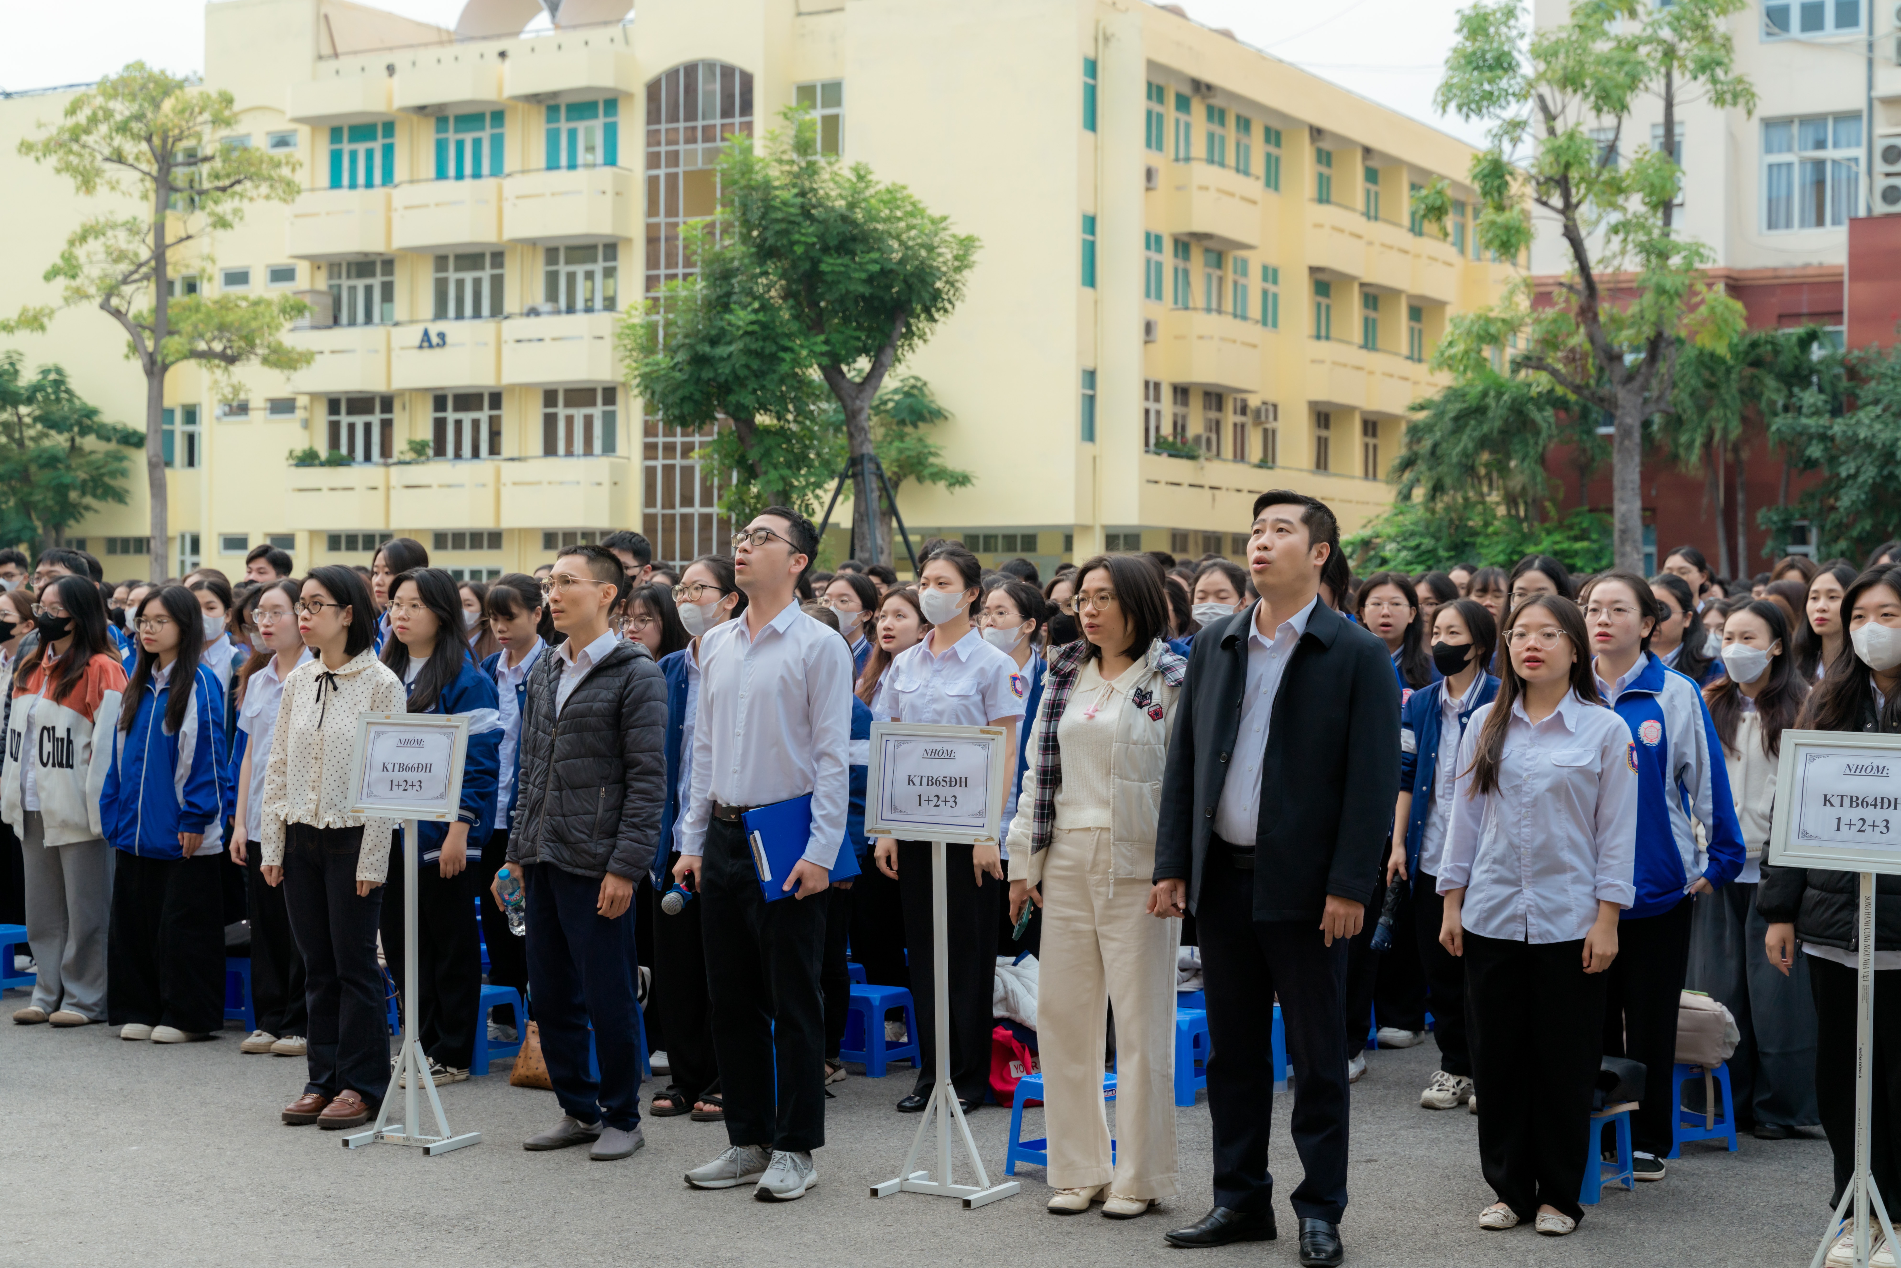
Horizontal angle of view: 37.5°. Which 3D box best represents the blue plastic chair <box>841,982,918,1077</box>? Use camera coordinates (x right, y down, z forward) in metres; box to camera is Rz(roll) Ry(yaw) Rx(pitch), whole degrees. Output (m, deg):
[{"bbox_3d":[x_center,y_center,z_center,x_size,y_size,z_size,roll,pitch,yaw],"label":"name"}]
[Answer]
[{"bbox_3d":[-0.263,1.287,9.113,0.260,0.250,0.260,1,1,36],"label":"blue plastic chair"}]

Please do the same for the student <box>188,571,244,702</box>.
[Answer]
[{"bbox_3d":[-2.796,0.582,10.638,0.450,1.590,0.310,1,1,26],"label":"student"}]

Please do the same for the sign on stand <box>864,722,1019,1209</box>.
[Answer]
[{"bbox_3d":[-0.025,0.835,7.151,0.390,1.207,0.250,1,1,29],"label":"sign on stand"}]

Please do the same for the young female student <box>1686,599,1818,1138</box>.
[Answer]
[{"bbox_3d":[2.350,0.671,8.123,0.460,1.545,0.310,1,1,31],"label":"young female student"}]

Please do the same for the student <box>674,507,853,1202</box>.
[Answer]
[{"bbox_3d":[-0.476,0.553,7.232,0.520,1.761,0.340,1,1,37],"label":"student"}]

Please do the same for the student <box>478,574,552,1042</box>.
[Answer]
[{"bbox_3d":[-1.511,0.593,9.751,0.450,1.606,0.310,1,1,25],"label":"student"}]

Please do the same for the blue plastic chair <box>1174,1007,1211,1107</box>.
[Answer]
[{"bbox_3d":[0.677,1.299,8.623,0.260,0.250,0.260,1,1,36],"label":"blue plastic chair"}]

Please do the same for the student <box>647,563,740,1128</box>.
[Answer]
[{"bbox_3d":[-0.739,0.595,8.273,0.460,1.650,0.300,1,1,33],"label":"student"}]

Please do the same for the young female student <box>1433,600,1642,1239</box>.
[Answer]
[{"bbox_3d":[1.471,0.677,6.981,0.490,1.551,0.310,1,1,23],"label":"young female student"}]

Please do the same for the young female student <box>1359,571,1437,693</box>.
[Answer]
[{"bbox_3d":[1.503,0.607,9.409,0.450,1.632,0.300,1,1,24],"label":"young female student"}]

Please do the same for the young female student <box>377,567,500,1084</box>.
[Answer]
[{"bbox_3d":[-1.651,0.596,8.963,0.490,1.624,0.330,1,1,28],"label":"young female student"}]

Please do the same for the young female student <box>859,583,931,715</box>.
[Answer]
[{"bbox_3d":[-0.190,0.623,9.509,0.450,1.573,0.300,1,1,30],"label":"young female student"}]

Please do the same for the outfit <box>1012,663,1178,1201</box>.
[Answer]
[{"bbox_3d":[0.377,0.730,7.127,0.480,1.389,0.330,1,1,26],"label":"outfit"}]

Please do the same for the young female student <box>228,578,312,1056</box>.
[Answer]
[{"bbox_3d":[-2.285,0.604,9.503,0.450,1.585,0.310,1,1,25],"label":"young female student"}]

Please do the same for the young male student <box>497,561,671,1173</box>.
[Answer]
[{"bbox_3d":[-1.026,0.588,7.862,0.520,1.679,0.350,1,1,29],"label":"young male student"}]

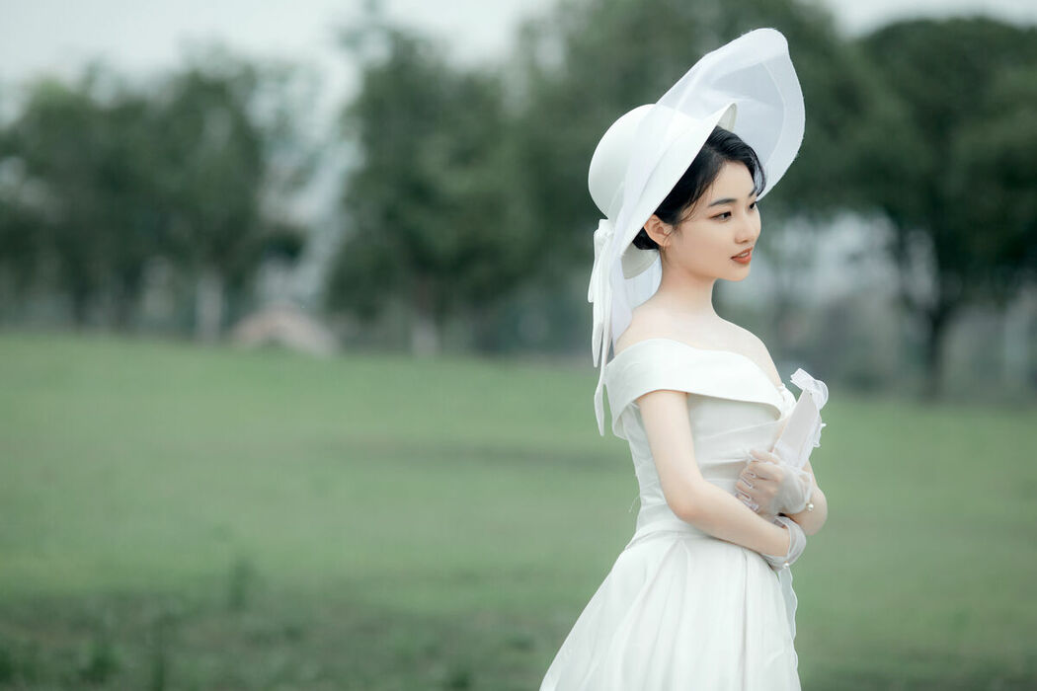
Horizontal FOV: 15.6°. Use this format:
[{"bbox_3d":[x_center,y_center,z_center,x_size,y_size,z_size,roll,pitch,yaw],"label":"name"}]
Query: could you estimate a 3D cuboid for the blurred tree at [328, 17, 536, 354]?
[{"bbox_3d":[-1.374,-2.552,60.000,3.300,5.400,3.200,0,1,0],"label":"blurred tree"}]

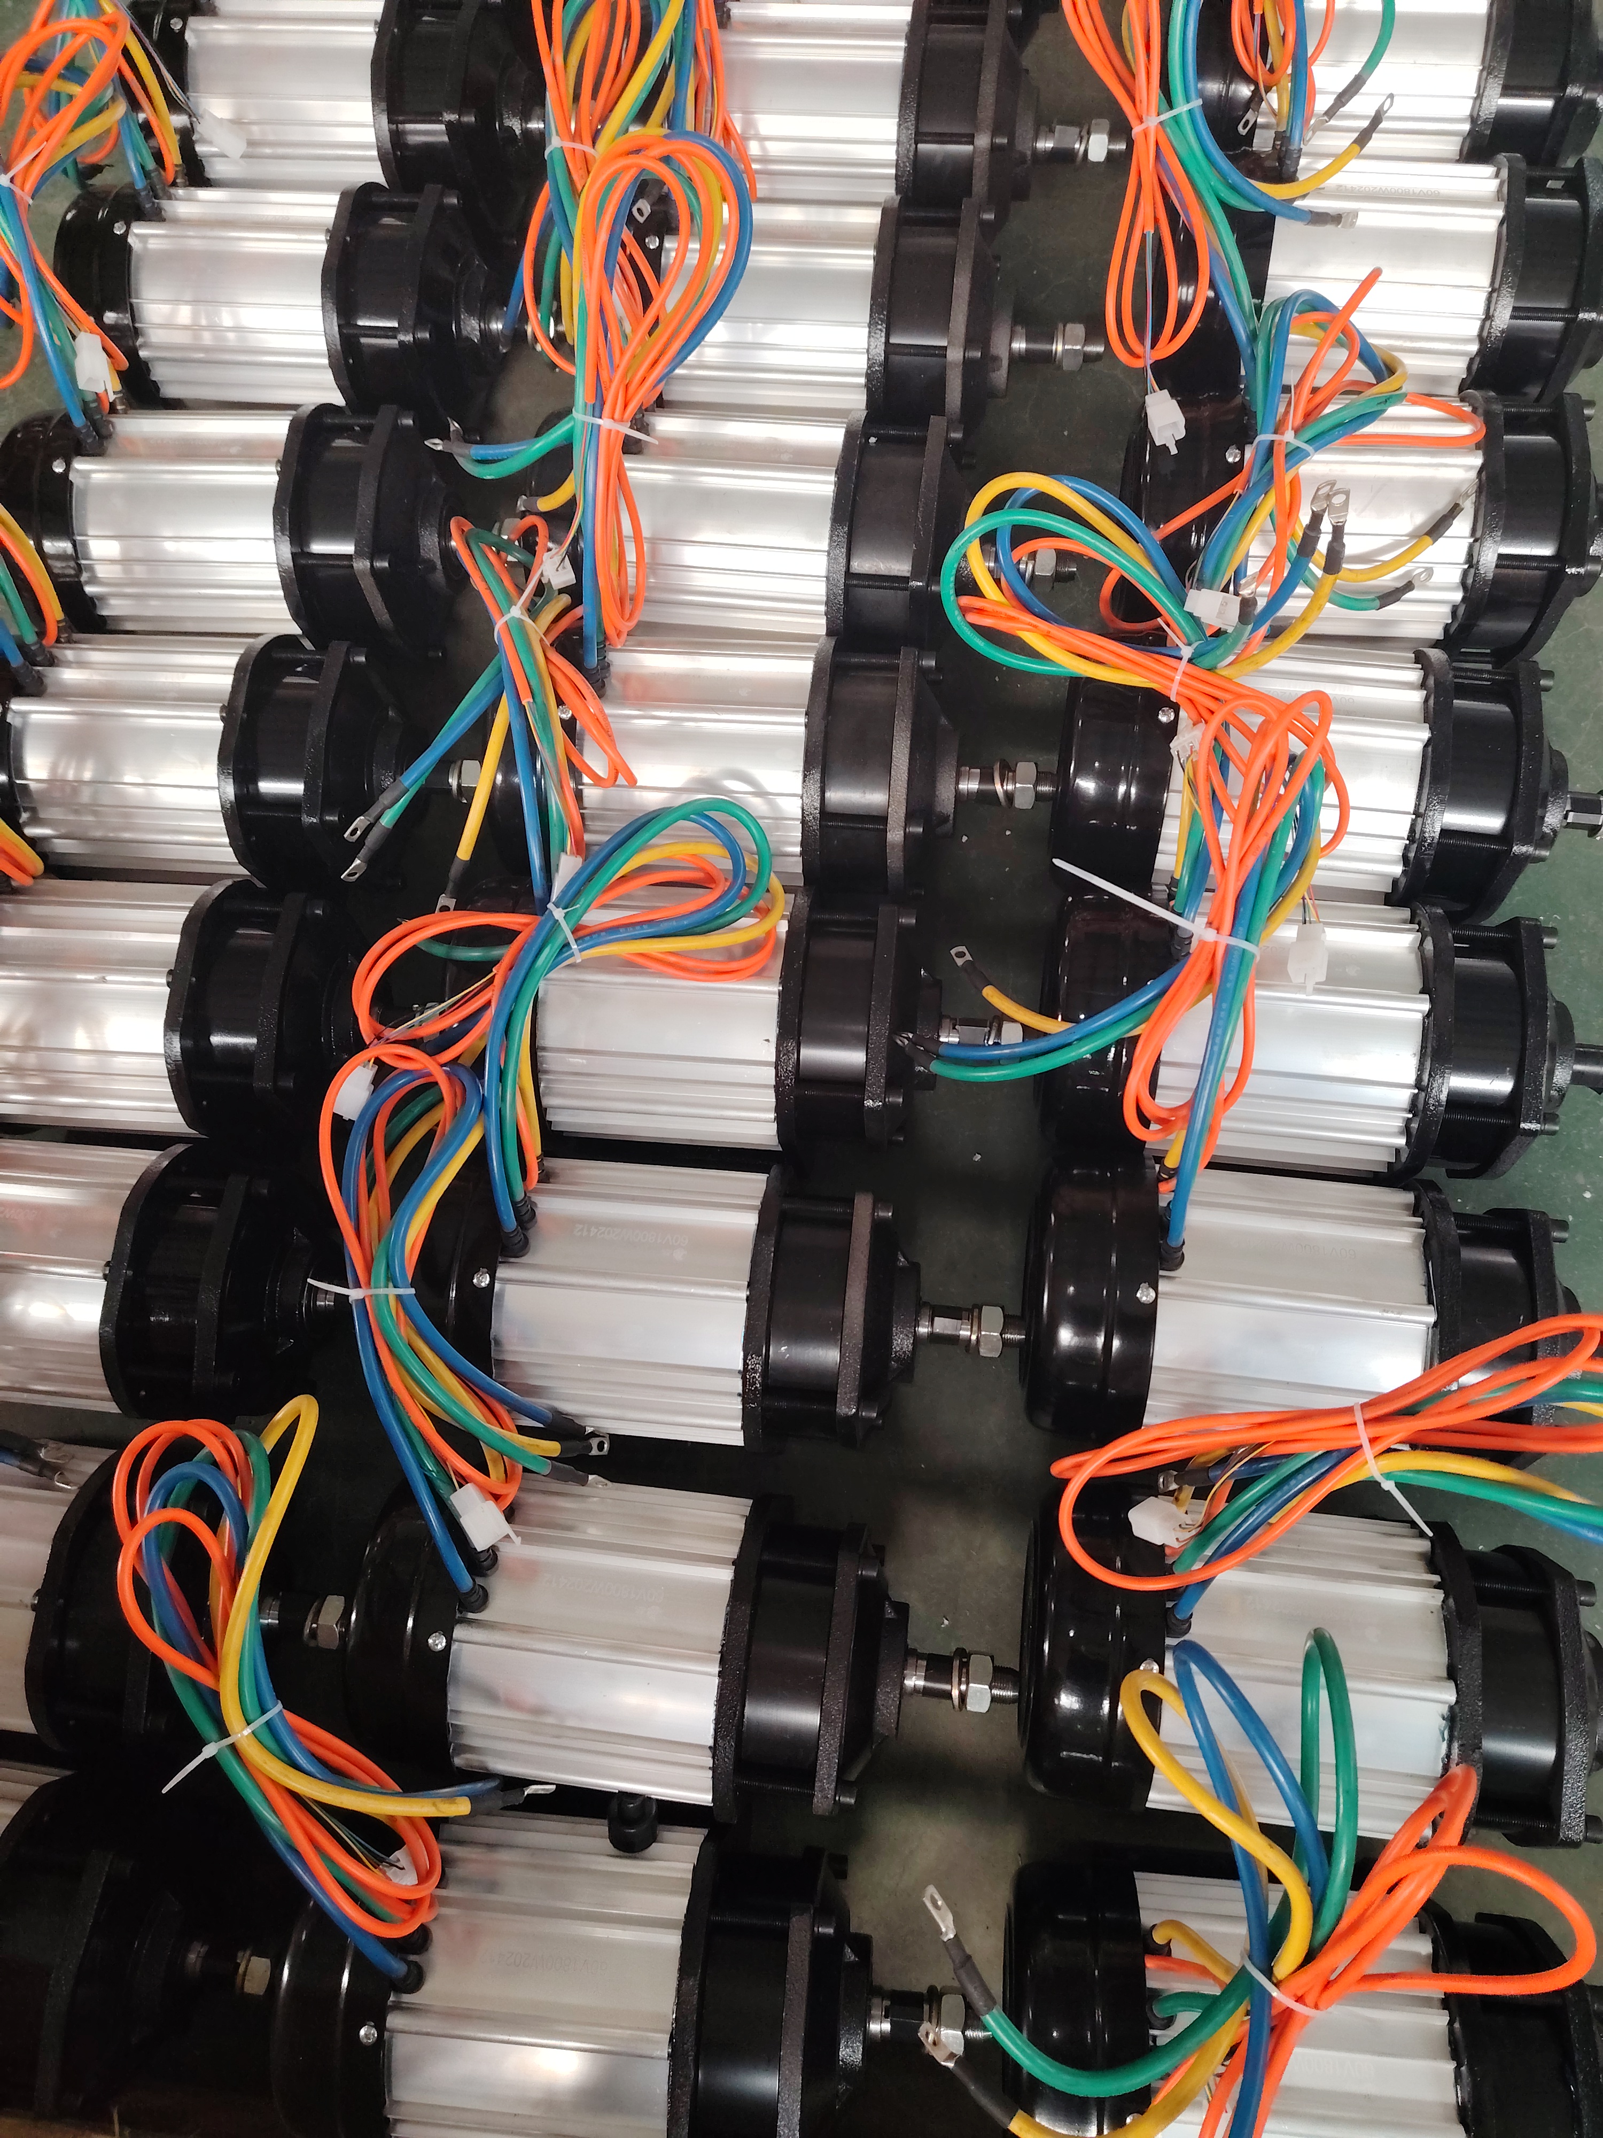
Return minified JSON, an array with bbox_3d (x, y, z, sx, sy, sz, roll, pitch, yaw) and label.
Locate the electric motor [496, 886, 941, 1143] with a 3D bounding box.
[{"bbox_3d":[-0.054,-0.030,0.823,0.262,0.150,0.150,4,75,4],"label":"electric motor"}]

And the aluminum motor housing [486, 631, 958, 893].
[{"bbox_3d":[-0.040,-0.179,0.861,0.262,0.150,0.150,4,75,4],"label":"aluminum motor housing"}]

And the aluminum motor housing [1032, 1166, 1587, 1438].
[{"bbox_3d":[0.247,0.122,0.704,0.275,0.140,0.142,4,76,6],"label":"aluminum motor housing"}]

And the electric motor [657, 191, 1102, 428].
[{"bbox_3d":[-0.001,-0.465,0.935,0.262,0.150,0.150,5,76,4],"label":"electric motor"}]

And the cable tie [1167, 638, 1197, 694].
[{"bbox_3d":[0.186,-0.194,0.726,0.009,0.016,0.032,18,77,9],"label":"cable tie"}]

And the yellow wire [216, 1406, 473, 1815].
[{"bbox_3d":[-0.213,0.248,0.650,0.078,0.095,0.190,-18,74,0],"label":"yellow wire"}]

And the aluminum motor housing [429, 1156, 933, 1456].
[{"bbox_3d":[-0.070,0.123,0.783,0.262,0.150,0.150,4,75,4],"label":"aluminum motor housing"}]

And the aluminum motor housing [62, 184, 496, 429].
[{"bbox_3d":[-0.325,-0.485,0.956,0.262,0.150,0.150,4,75,4],"label":"aluminum motor housing"}]

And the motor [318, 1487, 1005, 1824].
[{"bbox_3d":[-0.052,0.286,0.739,0.321,0.150,0.150,5,76,4],"label":"motor"}]

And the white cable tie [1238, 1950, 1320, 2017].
[{"bbox_3d":[0.177,0.339,0.552,0.031,0.020,0.005,36,81,13],"label":"white cable tie"}]

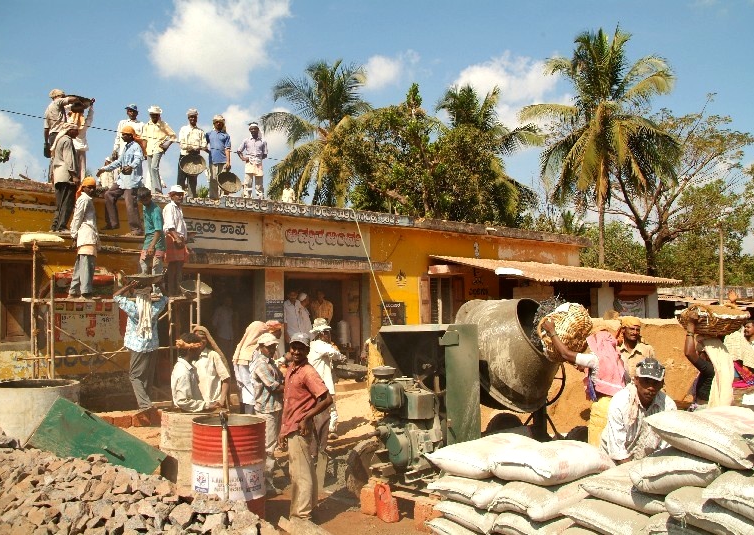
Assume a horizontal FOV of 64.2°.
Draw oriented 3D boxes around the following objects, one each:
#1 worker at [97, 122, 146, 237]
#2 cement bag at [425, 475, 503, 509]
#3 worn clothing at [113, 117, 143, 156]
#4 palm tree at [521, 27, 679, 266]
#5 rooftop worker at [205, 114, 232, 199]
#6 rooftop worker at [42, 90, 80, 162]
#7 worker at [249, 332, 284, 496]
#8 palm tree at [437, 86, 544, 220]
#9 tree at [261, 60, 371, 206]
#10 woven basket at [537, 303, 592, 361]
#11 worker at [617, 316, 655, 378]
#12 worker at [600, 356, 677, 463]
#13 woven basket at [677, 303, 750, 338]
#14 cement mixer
[{"bbox_3d":[-3.941,-1.332,9.300,0.520,1.640,0.640,-5,-7,41],"label":"worker"},{"bbox_3d":[0.690,1.480,3.980,0.620,0.170,0.460,4,-7,-43],"label":"cement bag"},{"bbox_3d":[-4.451,-2.320,10.800,0.560,0.720,0.320,0,-5,-3],"label":"worn clothing"},{"bbox_3d":[10.876,-4.150,28.595,7.600,15.000,7.600,-1,-3,0],"label":"palm tree"},{"bbox_3d":[-3.053,-2.127,11.555,0.500,1.660,0.340,1,-3,-21],"label":"rooftop worker"},{"bbox_3d":[-5.271,-2.162,10.005,0.470,1.670,0.500,-2,-4,30],"label":"rooftop worker"},{"bbox_3d":[-1.086,1.453,5.907,0.350,1.620,0.460,-1,-3,12],"label":"worker"},{"bbox_3d":[6.146,-2.624,32.807,6.000,13.800,6.000,0,-5,0],"label":"palm tree"},{"bbox_3d":[-2.271,-2.797,27.400,6.200,13.760,6.200,-1,-5,0],"label":"tree"},{"bbox_3d":[1.686,0.576,5.400,0.280,0.500,0.500,7,-1,30],"label":"woven basket"},{"bbox_3d":[2.490,1.336,5.763,0.500,1.680,0.350,-1,-5,17],"label":"worker"},{"bbox_3d":[1.601,1.251,3.663,0.520,1.500,0.450,-1,-5,14],"label":"worker"},{"bbox_3d":[2.793,0.402,4.984,0.530,0.270,0.530,0,-5,0],"label":"woven basket"},{"bbox_3d":[0.848,1.248,6.171,1.650,1.880,2.200,-2,-5,22],"label":"cement mixer"}]

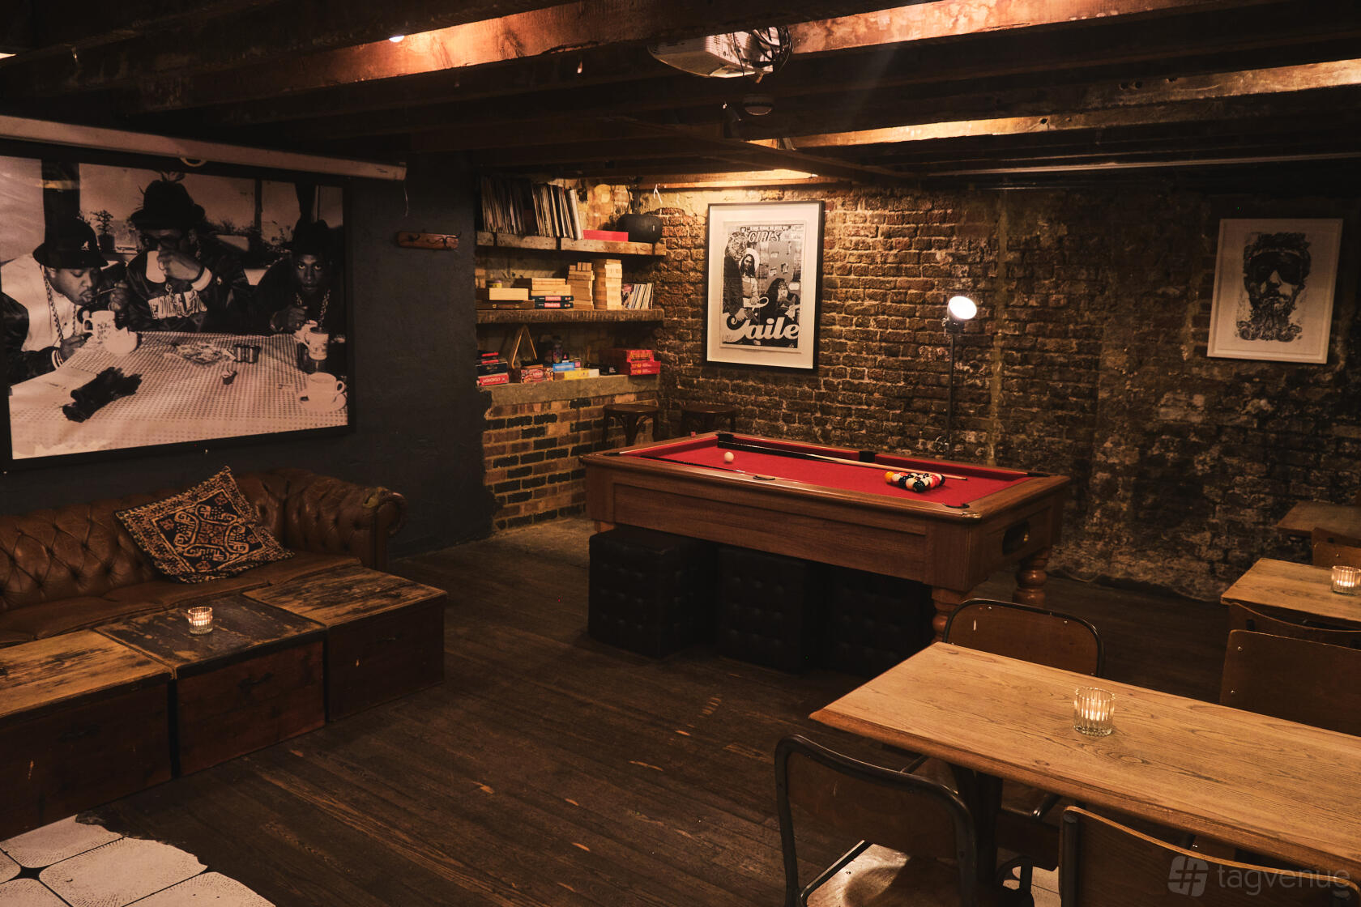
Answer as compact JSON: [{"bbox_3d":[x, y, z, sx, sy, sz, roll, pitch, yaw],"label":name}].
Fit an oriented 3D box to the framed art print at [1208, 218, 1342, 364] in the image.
[{"bbox_3d":[2.918,-0.802,5.024,0.525,0.690,0.030,7,11,34],"label":"framed art print"}]

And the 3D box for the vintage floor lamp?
[{"bbox_3d":[1.524,-0.105,5.757,0.300,1.555,0.300,0,9,-7],"label":"vintage floor lamp"}]

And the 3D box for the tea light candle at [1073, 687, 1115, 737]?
[{"bbox_3d":[0.807,0.504,1.991,0.071,0.073,0.071,8,11,35],"label":"tea light candle"}]

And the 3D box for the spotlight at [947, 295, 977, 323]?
[{"bbox_3d":[1.502,-0.752,5.488,0.155,0.155,0.100,0,-32,-9],"label":"spotlight"}]

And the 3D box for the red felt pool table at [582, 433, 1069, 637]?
[{"bbox_3d":[0.611,0.462,4.577,1.863,0.808,1.094,8,11,36],"label":"red felt pool table"}]

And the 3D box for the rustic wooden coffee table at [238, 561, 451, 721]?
[{"bbox_3d":[-1.325,0.730,4.041,0.604,0.348,0.530,9,12,39],"label":"rustic wooden coffee table"}]

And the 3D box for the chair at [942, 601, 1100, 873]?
[{"bbox_3d":[0.760,0.805,2.457,0.390,0.790,0.450,8,11,35],"label":"chair"}]

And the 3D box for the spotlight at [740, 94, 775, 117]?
[{"bbox_3d":[0.268,-1.198,3.500,0.110,0.060,0.110,1,9,0],"label":"spotlight"}]

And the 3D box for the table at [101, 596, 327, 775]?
[{"bbox_3d":[-1.656,0.792,3.621,0.608,0.348,0.537,9,12,39],"label":"table"}]

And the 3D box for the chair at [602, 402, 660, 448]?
[{"bbox_3d":[-0.335,0.070,6.885,0.400,0.776,0.400,9,12,40],"label":"chair"}]

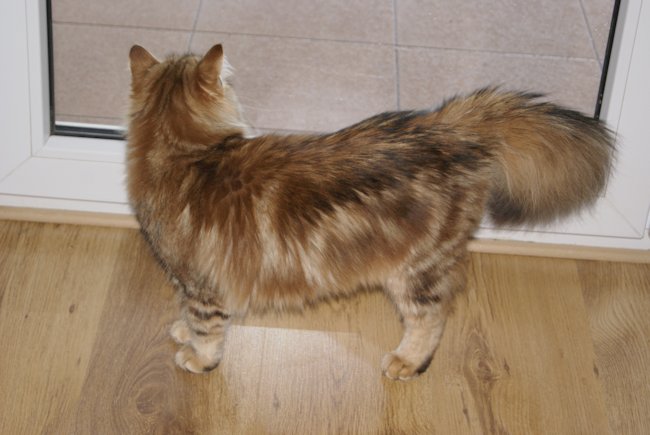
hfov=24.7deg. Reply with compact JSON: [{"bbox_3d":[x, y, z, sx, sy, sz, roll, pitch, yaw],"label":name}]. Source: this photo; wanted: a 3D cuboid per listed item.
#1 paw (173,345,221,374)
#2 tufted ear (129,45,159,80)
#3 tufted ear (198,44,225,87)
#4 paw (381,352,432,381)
[{"bbox_3d":[-0.142,0.159,1.649,0.047,0.027,0.036,-12,35,-24],"label":"paw"},{"bbox_3d":[-0.196,-0.167,1.597,0.033,0.040,0.020,8,32,6],"label":"tufted ear"},{"bbox_3d":[-0.122,-0.161,1.574,0.031,0.044,0.020,26,38,31],"label":"tufted ear"},{"bbox_3d":[0.091,0.167,1.664,0.050,0.027,0.036,-18,38,-32],"label":"paw"}]

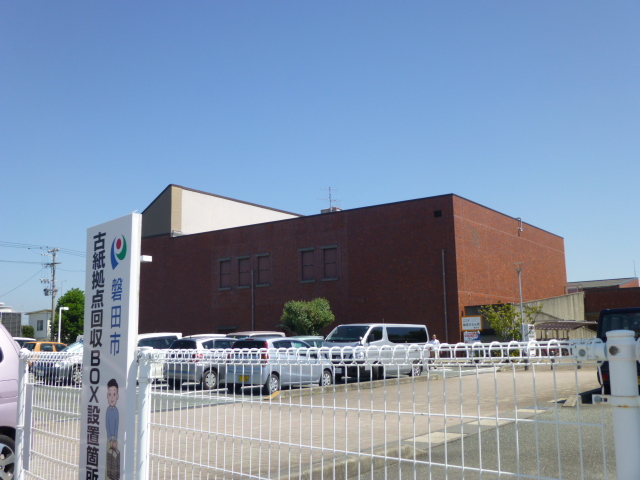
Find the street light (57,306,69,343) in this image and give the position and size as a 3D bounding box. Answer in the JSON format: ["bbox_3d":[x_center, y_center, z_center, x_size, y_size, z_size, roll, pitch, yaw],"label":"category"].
[{"bbox_3d":[-18.246,6.843,47.100,0.650,4.200,0.300,-1,-9,0],"label":"street light"}]

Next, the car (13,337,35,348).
[{"bbox_3d":[-17.652,6.557,37.424,1.660,1.850,4.100,-7,-11,35],"label":"car"}]

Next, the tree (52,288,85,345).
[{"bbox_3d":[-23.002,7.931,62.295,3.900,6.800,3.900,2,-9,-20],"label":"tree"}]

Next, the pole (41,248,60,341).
[{"bbox_3d":[-26.858,6.442,66.625,1.900,11.100,1.200,2,-9,-22],"label":"pole"}]

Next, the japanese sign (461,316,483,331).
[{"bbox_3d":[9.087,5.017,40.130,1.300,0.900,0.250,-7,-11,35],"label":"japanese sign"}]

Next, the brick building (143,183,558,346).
[{"bbox_3d":[2.789,3.525,72.119,38.500,17.400,29.000,-7,-11,35],"label":"brick building"}]

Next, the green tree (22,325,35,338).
[{"bbox_3d":[-24.924,8.993,57.025,1.100,3.200,1.100,3,-9,-23],"label":"green tree"}]

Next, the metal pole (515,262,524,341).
[{"bbox_3d":[10.144,3.763,33.668,0.480,5.100,0.480,-4,-9,16],"label":"metal pole"}]

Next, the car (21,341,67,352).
[{"bbox_3d":[-13.425,6.149,34.712,1.680,1.530,3.750,-7,-11,35],"label":"car"}]

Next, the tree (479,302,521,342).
[{"bbox_3d":[10.328,5.282,38.040,2.500,3.400,2.400,-3,-9,15],"label":"tree"}]

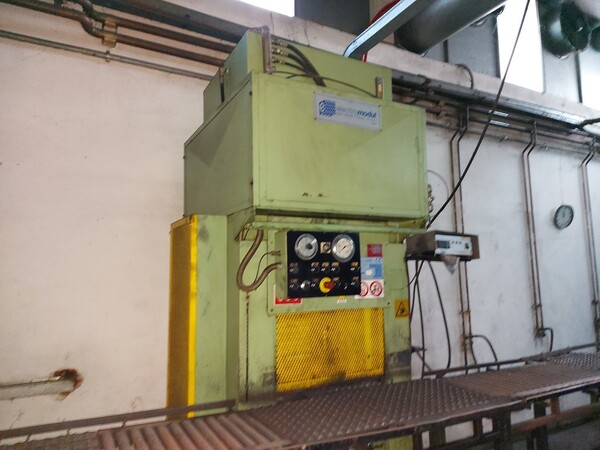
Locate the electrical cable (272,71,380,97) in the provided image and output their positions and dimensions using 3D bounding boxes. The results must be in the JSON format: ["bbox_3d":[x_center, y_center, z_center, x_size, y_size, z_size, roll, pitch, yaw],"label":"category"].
[{"bbox_3d":[0.127,-0.645,1.877,0.560,0.055,0.070,3,-8,-28],"label":"electrical cable"}]

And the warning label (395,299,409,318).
[{"bbox_3d":[0.495,0.406,2.010,0.086,0.088,0.006,3,-8,-28],"label":"warning label"}]

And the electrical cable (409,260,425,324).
[{"bbox_3d":[0.601,0.341,2.122,0.120,0.320,0.080,3,-8,-28],"label":"electrical cable"}]

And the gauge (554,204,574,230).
[{"bbox_3d":[3.062,-0.087,4.816,0.300,0.300,0.050,3,-8,-28],"label":"gauge"}]

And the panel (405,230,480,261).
[{"bbox_3d":[0.719,0.107,2.092,0.306,0.115,0.210,3,-8,-28],"label":"panel"}]

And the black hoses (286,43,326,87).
[{"bbox_3d":[0.028,-0.707,1.843,0.200,0.180,0.080,3,-8,-28],"label":"black hoses"}]

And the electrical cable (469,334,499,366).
[{"bbox_3d":[1.673,1.137,3.754,0.320,0.320,0.060,3,-8,-28],"label":"electrical cable"}]

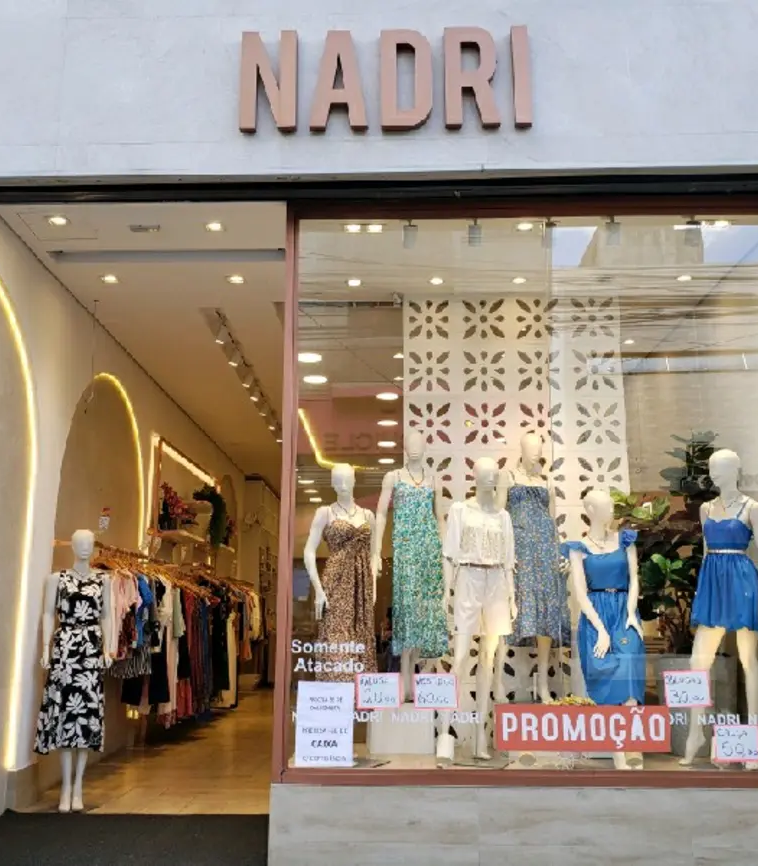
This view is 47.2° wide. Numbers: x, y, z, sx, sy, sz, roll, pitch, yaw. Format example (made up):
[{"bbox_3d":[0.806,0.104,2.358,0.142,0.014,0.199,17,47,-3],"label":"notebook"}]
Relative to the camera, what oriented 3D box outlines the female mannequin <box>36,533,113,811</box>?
[{"bbox_3d":[-2.002,1.538,5.748,0.480,1.770,0.330,2,-12,-11],"label":"female mannequin"}]

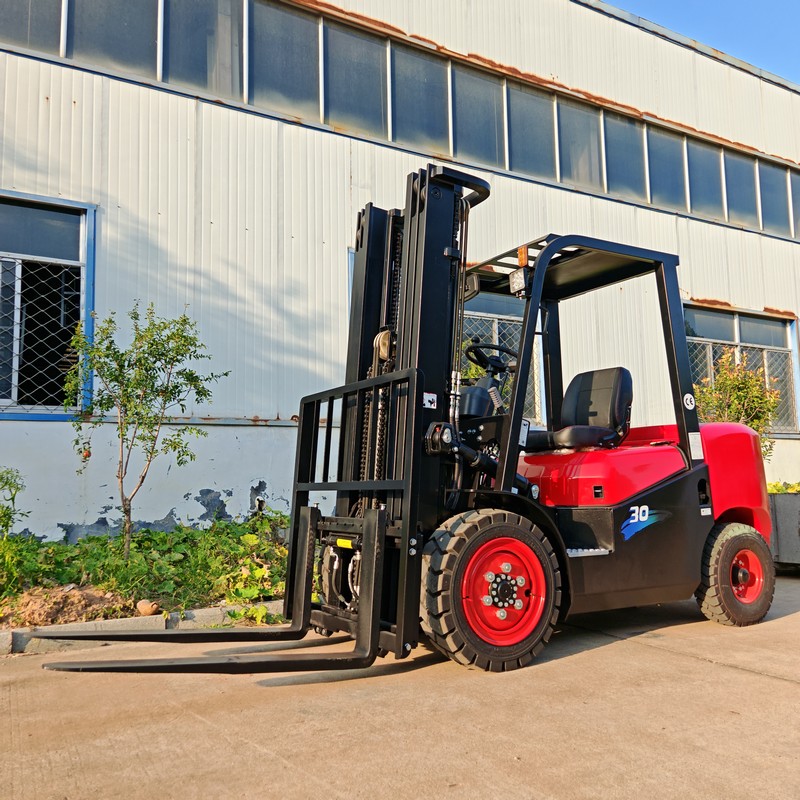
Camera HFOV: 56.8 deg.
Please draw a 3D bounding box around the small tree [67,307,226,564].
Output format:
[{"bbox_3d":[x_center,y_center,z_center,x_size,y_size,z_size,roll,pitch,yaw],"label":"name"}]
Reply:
[{"bbox_3d":[-1.879,0.280,5.502,1.120,1.920,1.050,2,-6,-30],"label":"small tree"}]

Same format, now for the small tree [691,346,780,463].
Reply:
[{"bbox_3d":[3.947,0.366,8.778,1.050,1.900,1.050,2,-6,-30],"label":"small tree"}]

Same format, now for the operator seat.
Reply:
[{"bbox_3d":[0.984,0.057,4.391,0.610,0.510,0.480,2,-6,-30],"label":"operator seat"}]

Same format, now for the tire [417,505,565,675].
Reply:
[{"bbox_3d":[0.416,0.861,3.392,0.705,0.705,0.215,2,-6,-30],"label":"tire"}]

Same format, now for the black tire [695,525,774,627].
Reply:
[{"bbox_3d":[1.905,1.004,4.230,0.580,0.580,0.175,2,-6,-30],"label":"black tire"}]

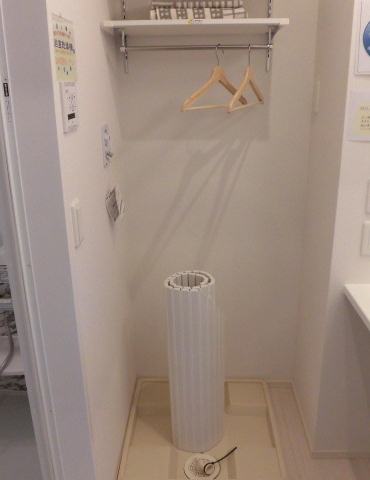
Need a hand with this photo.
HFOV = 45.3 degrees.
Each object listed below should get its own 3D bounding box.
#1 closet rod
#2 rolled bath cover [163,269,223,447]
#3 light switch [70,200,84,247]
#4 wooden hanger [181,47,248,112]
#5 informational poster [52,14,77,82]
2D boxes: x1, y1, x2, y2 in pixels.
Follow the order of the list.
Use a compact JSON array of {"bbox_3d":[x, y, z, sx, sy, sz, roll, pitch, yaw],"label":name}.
[{"bbox_3d":[0.036,-0.669,1.545,0.522,0.022,0.022,0,19,2],"label":"closet rod"},{"bbox_3d":[0.045,0.508,1.803,0.212,0.730,0.190,0,19,2],"label":"rolled bath cover"},{"bbox_3d":[-0.281,-0.041,1.184,0.013,0.121,0.072,0,19,2],"label":"light switch"},{"bbox_3d":[0.117,-0.575,1.575,0.030,0.218,0.420,12,23,33],"label":"wooden hanger"},{"bbox_3d":[-0.287,-0.461,1.078,0.006,0.148,0.172,0,19,2],"label":"informational poster"}]

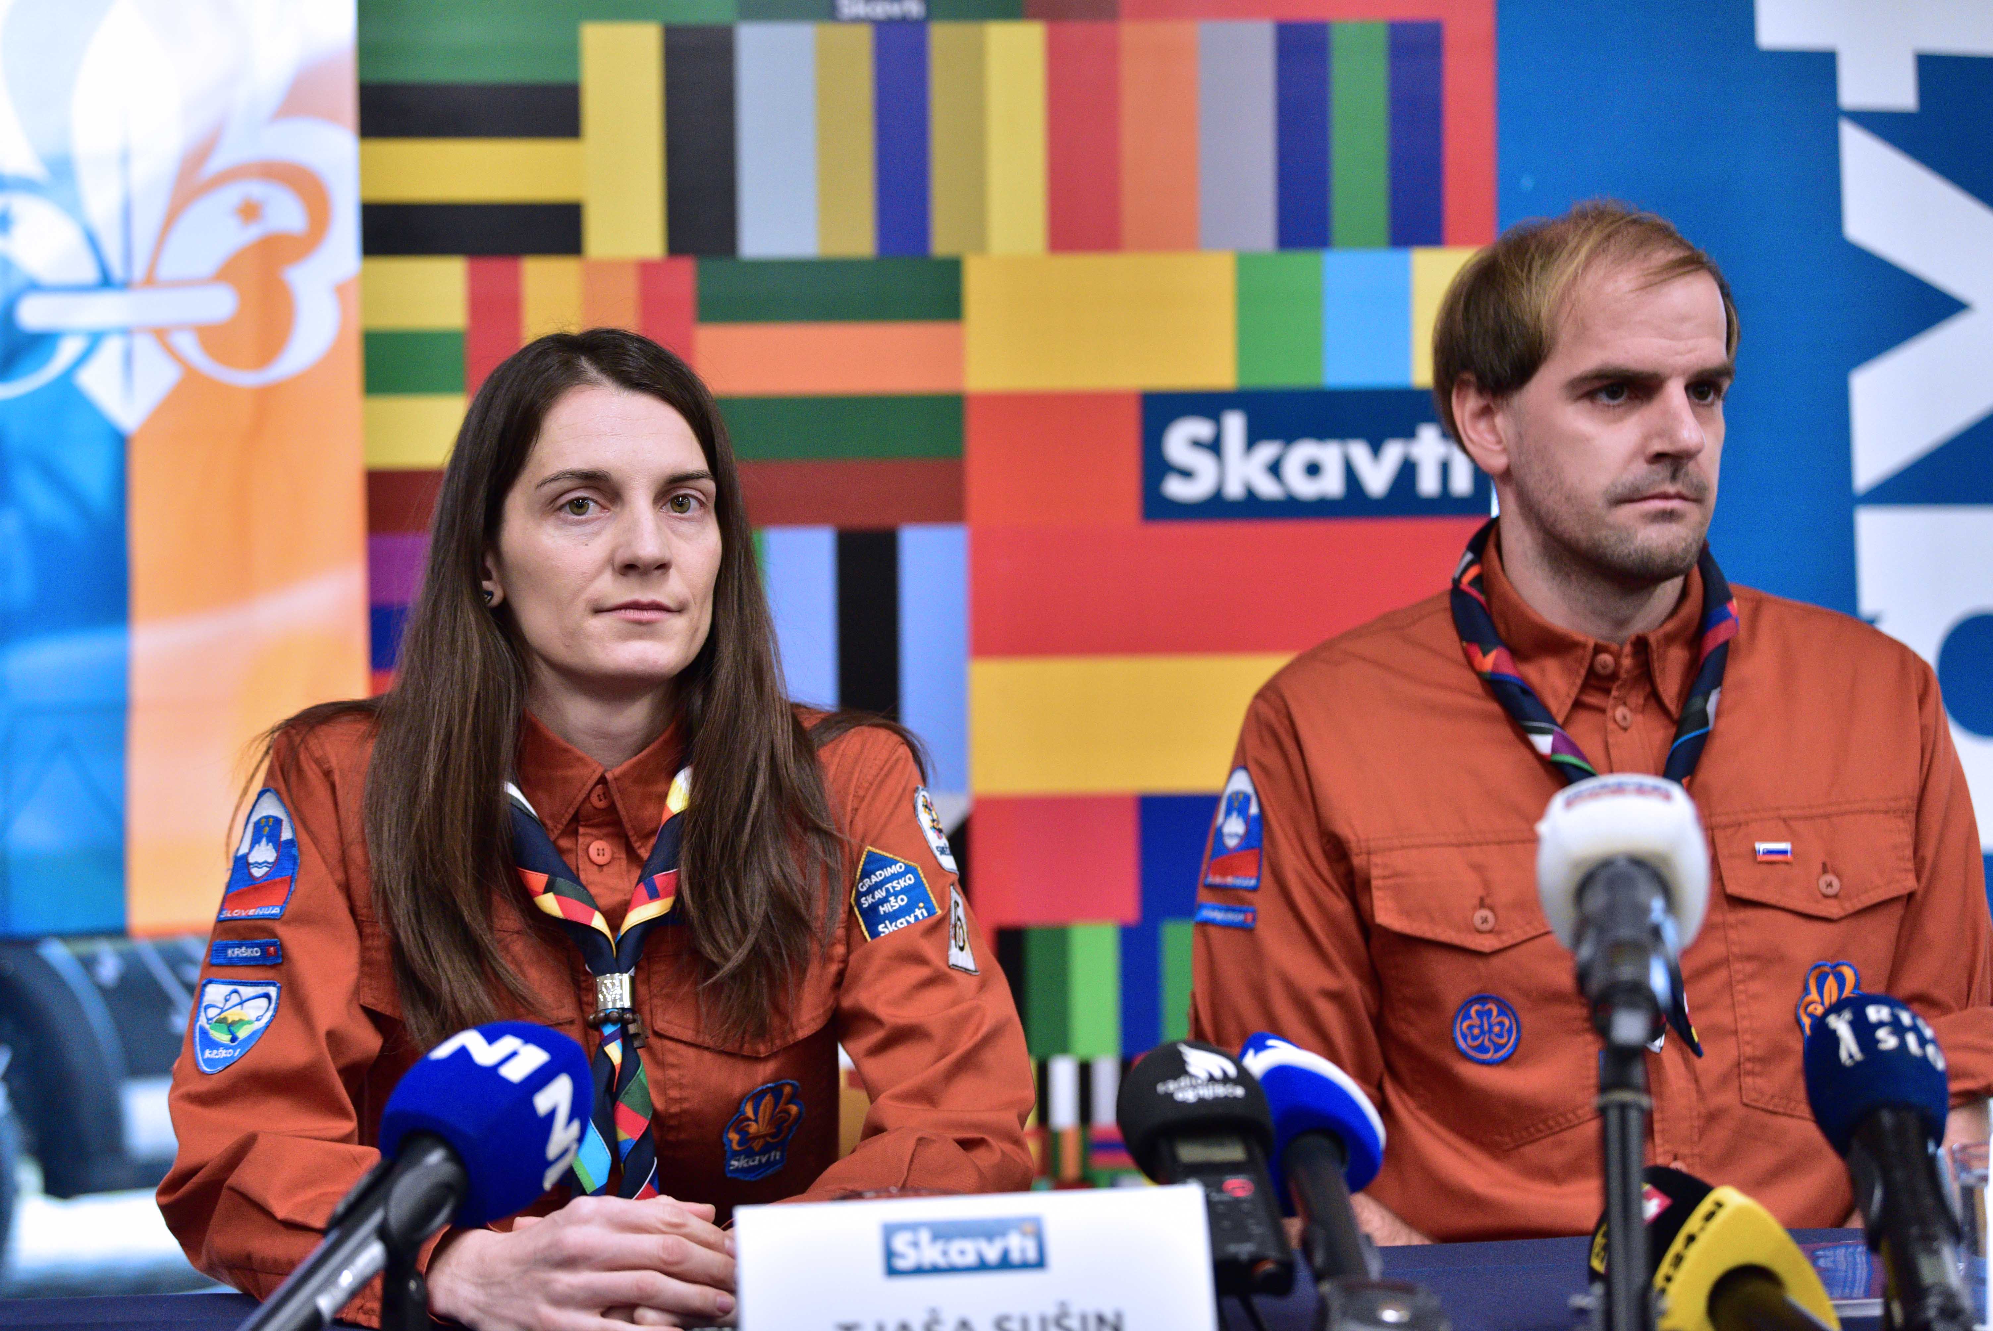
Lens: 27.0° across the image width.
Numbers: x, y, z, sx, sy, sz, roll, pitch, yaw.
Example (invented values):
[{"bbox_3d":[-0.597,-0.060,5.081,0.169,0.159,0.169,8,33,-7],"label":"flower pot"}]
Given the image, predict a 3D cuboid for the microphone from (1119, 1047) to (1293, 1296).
[{"bbox_3d":[0.107,0.254,2.078,0.079,0.078,0.167,-2,31,-8],"label":"microphone"}]

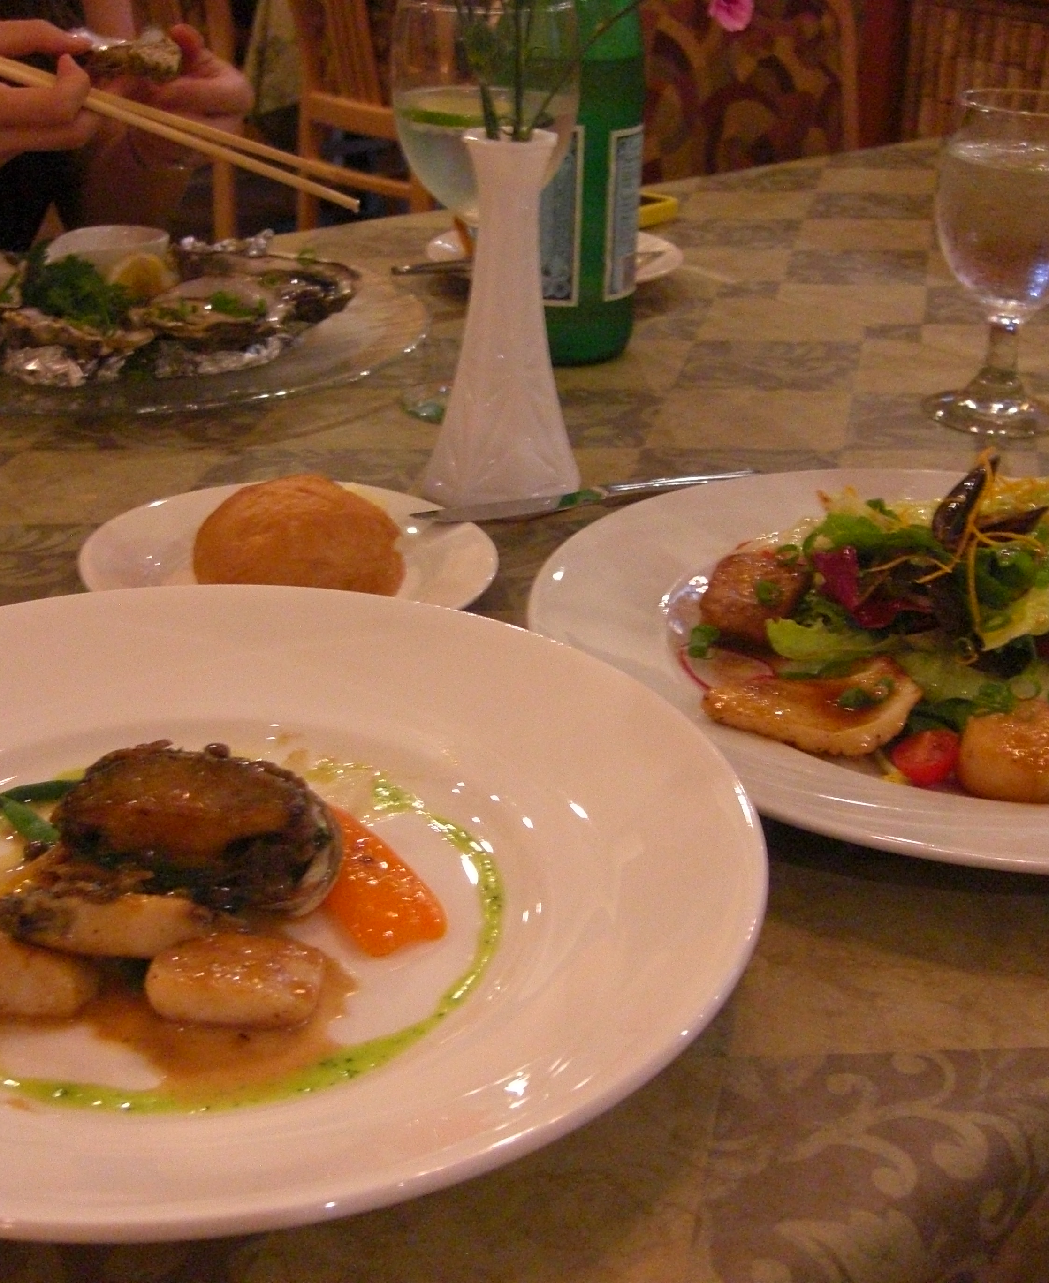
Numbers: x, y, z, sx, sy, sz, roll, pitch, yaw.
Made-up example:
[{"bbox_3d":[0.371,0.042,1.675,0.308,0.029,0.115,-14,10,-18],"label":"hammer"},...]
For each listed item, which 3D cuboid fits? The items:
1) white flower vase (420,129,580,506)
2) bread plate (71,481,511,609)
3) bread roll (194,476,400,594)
[{"bbox_3d":[-0.008,-0.132,0.777,0.069,0.150,0.069,2,26,0],"label":"white flower vase"},{"bbox_3d":[-0.088,-0.027,0.707,0.156,0.019,0.156,2,26,-1],"label":"bread plate"},{"bbox_3d":[-0.082,-0.037,0.684,0.077,0.046,0.077,2,26,-1],"label":"bread roll"}]

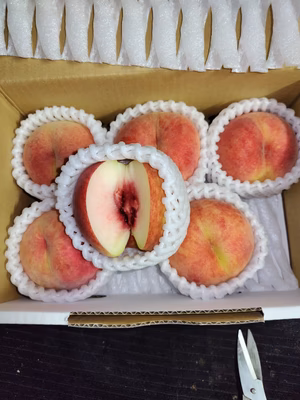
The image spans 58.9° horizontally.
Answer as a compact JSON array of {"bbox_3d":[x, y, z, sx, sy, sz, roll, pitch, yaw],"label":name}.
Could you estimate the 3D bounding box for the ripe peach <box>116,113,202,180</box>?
[{"bbox_3d":[0.009,-0.052,0.282,0.089,0.082,0.087,0,77,2],"label":"ripe peach"}]

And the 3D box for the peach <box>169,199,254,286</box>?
[{"bbox_3d":[0.061,0.042,0.262,0.087,0.081,0.087,0,77,2],"label":"peach"}]

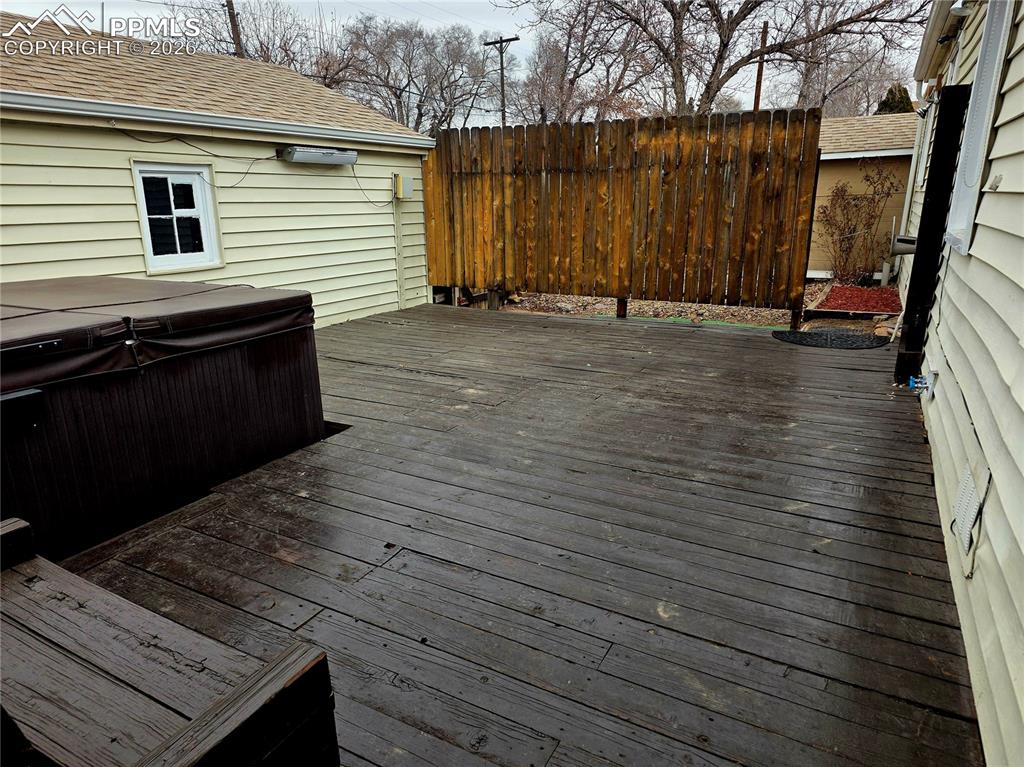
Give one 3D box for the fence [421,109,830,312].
[{"bbox_3d":[0.920,-1.844,7.371,4.320,1.880,0.120,7,18,25],"label":"fence"}]

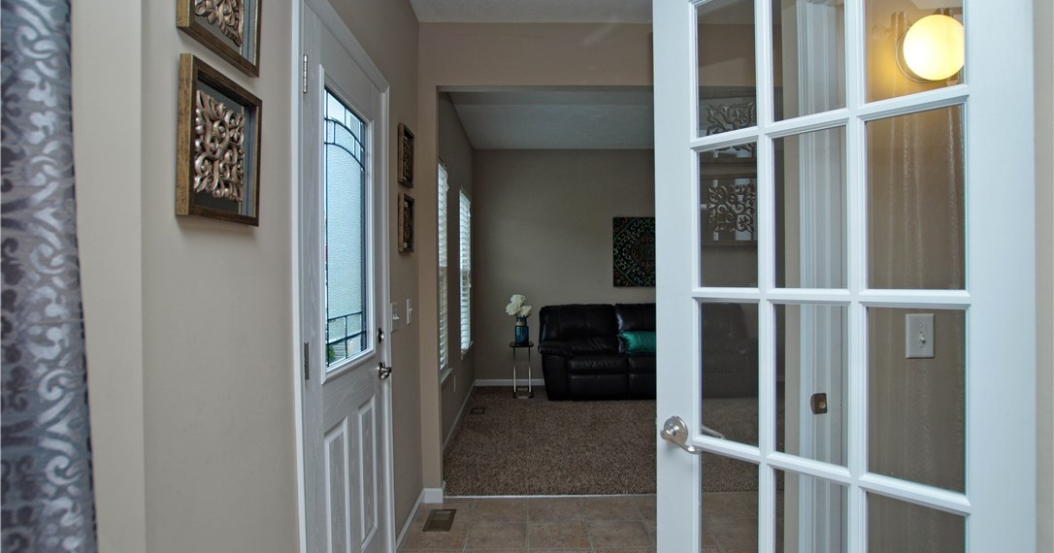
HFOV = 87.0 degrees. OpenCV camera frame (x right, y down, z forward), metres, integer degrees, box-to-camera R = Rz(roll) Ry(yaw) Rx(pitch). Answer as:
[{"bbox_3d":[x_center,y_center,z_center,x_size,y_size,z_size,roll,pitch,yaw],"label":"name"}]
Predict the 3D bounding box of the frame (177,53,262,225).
[{"bbox_3d":[-0.590,-0.245,1.083,0.027,0.278,0.259,2,0,0],"label":"frame"}]

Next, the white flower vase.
[{"bbox_3d":[-0.054,0.580,6.001,0.145,0.280,0.145,0,0,0],"label":"white flower vase"}]

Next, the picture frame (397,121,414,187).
[{"bbox_3d":[-0.601,-0.592,2.785,0.027,0.278,0.259,1,0,0],"label":"picture frame"}]

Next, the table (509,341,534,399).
[{"bbox_3d":[-0.051,1.006,6.035,0.262,0.573,0.360,0,0,0],"label":"table"}]

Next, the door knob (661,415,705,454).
[{"bbox_3d":[0.360,0.378,1.312,0.064,0.074,0.128,-1,0,-42],"label":"door knob"}]

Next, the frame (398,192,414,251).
[{"bbox_3d":[-0.599,-0.256,2.778,0.027,0.278,0.259,1,0,0],"label":"frame"}]

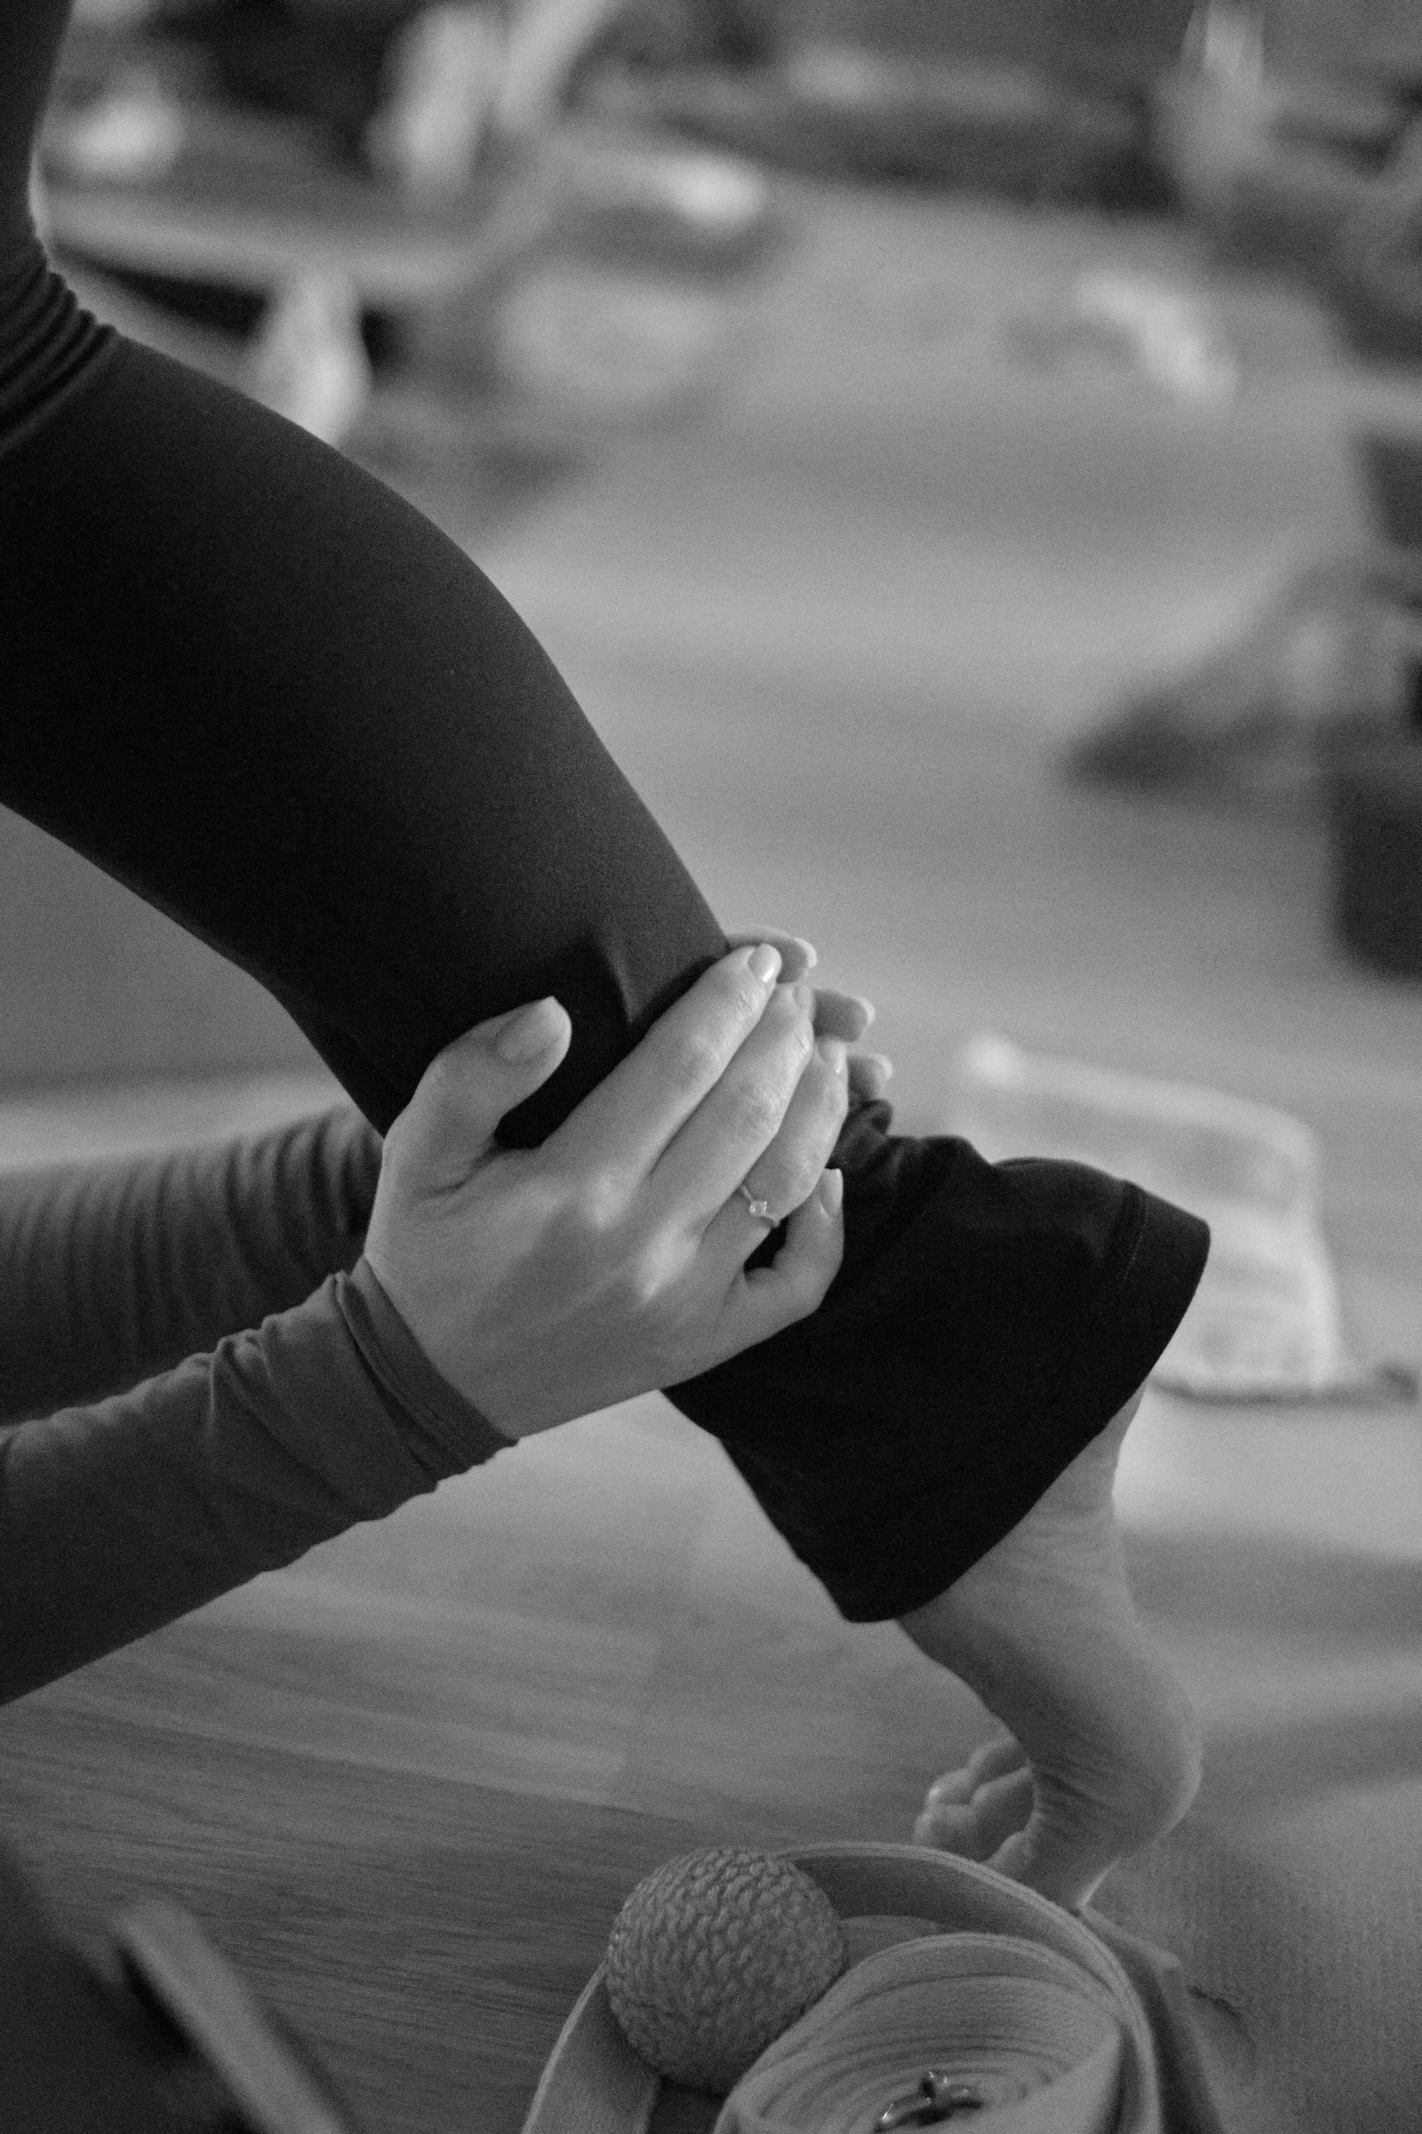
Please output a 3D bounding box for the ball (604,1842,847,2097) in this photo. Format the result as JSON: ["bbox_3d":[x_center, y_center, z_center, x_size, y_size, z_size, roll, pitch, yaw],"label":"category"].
[{"bbox_3d":[0.004,0.213,0.745,0.057,0.057,0.057,0,23,0],"label":"ball"}]

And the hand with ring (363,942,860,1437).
[{"bbox_3d":[-0.022,0.029,0.770,0.135,0.130,0.110,0,23,0],"label":"hand with ring"}]

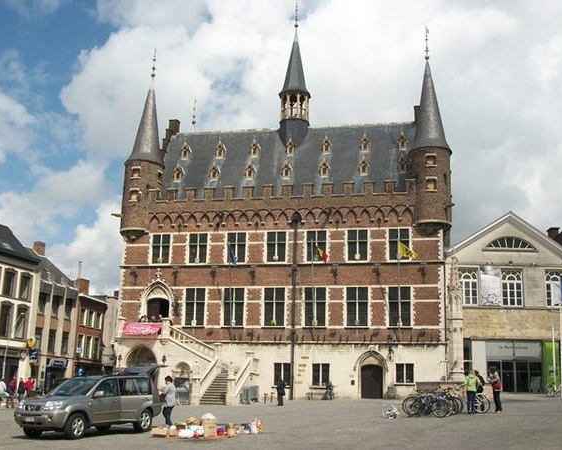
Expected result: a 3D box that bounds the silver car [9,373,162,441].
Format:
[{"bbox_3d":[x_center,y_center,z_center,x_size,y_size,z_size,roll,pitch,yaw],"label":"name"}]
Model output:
[{"bbox_3d":[-5.352,5.081,19.792,1.780,1.720,4.500,-7,-14,29],"label":"silver car"}]

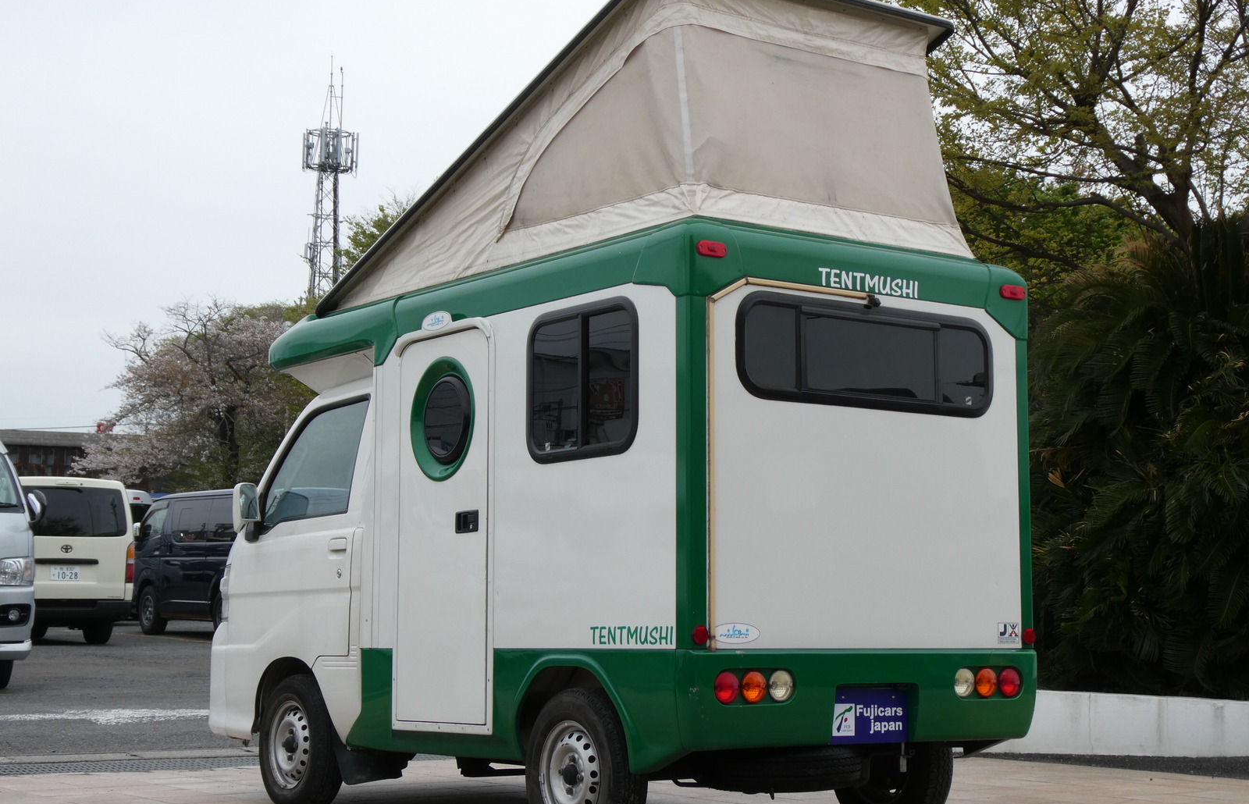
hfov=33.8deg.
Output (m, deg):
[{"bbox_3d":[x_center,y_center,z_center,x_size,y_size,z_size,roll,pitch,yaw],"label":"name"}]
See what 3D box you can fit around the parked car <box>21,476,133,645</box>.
[{"bbox_3d":[-7.780,2.040,26.050,1.695,1.980,4.690,4,-6,-32],"label":"parked car"}]

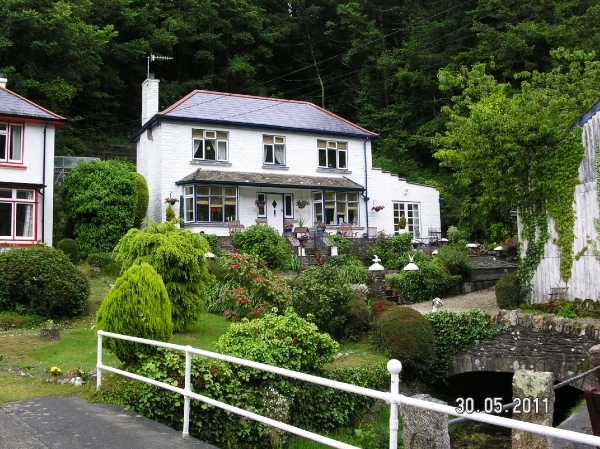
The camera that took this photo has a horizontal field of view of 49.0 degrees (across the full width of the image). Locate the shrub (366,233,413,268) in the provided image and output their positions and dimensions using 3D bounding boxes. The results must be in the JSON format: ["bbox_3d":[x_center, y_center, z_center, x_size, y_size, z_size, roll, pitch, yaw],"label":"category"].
[{"bbox_3d":[3.740,1.086,27.500,1.900,1.500,1.600,0,-3,0],"label":"shrub"}]

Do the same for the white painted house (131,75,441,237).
[{"bbox_3d":[-0.120,-3.147,34.924,15.800,7.700,6.600,1,-3,-25],"label":"white painted house"}]

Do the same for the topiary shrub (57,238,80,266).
[{"bbox_3d":[-8.126,0.944,23.000,0.769,0.954,0.769,-1,-5,0],"label":"topiary shrub"}]

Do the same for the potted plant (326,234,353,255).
[{"bbox_3d":[1.681,0.851,28.000,1.106,0.893,0.996,-1,-5,0],"label":"potted plant"}]

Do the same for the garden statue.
[{"bbox_3d":[3.472,2.056,16.500,0.260,0.450,0.320,3,-4,-45],"label":"garden statue"}]

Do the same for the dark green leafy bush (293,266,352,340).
[{"bbox_3d":[0.484,1.754,14.800,1.380,1.650,1.350,0,-3,0],"label":"dark green leafy bush"}]

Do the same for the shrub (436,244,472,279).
[{"bbox_3d":[5.282,1.265,22.500,1.250,1.200,1.200,0,-3,0],"label":"shrub"}]

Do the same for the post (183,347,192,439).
[{"bbox_3d":[-1.222,1.825,7.150,0.072,0.990,0.072,-1,-5,0],"label":"post"}]

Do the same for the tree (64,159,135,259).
[{"bbox_3d":[-7.769,-0.620,25.500,2.867,3.875,2.724,-1,-5,0],"label":"tree"}]

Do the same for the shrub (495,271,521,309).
[{"bbox_3d":[5.518,1.742,17.500,0.750,1.050,0.750,0,-3,0],"label":"shrub"}]

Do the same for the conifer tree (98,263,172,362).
[{"bbox_3d":[-2.917,1.569,11.600,1.340,1.834,1.340,-1,-5,0],"label":"conifer tree"}]

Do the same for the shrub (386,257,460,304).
[{"bbox_3d":[3.903,1.738,20.800,2.300,1.450,1.500,1,-3,-25],"label":"shrub"}]

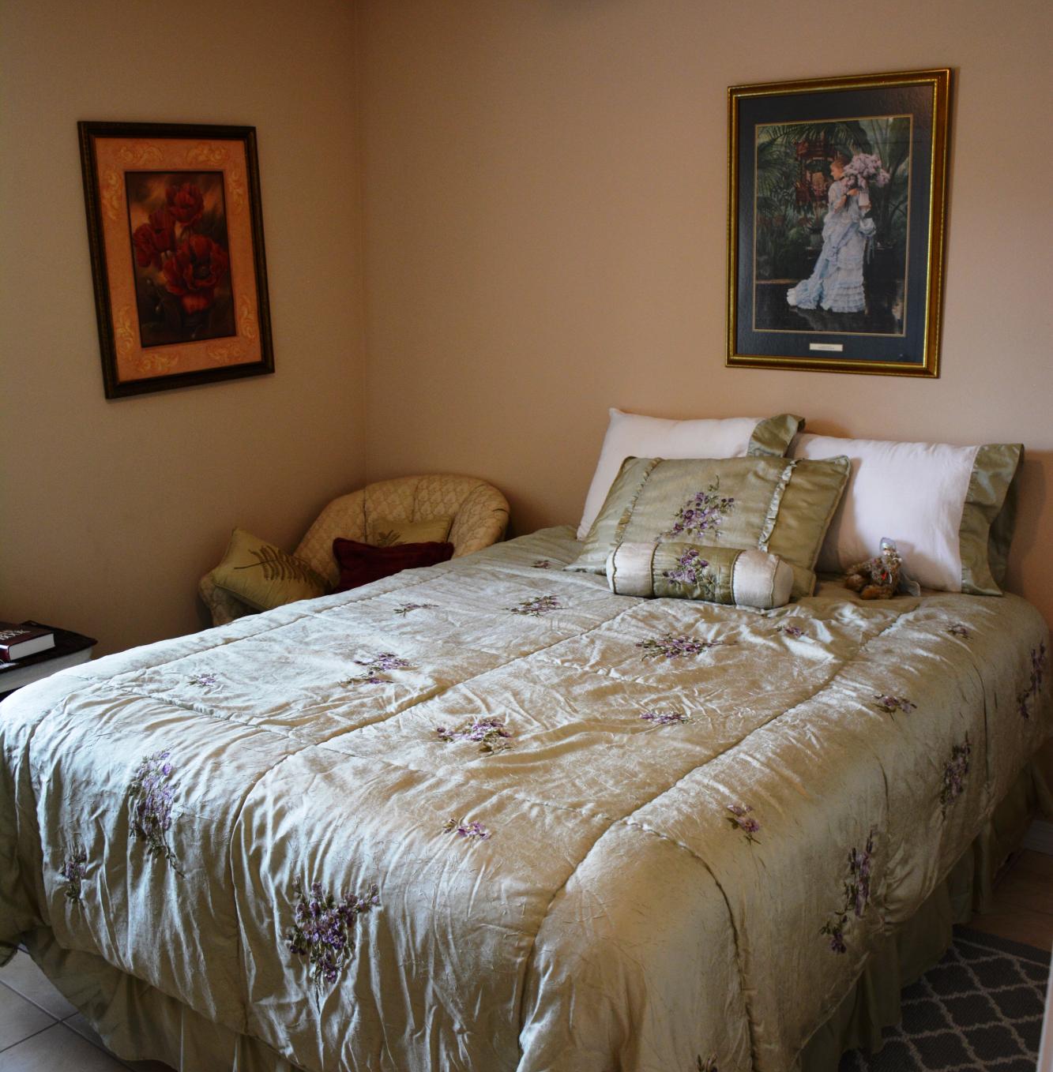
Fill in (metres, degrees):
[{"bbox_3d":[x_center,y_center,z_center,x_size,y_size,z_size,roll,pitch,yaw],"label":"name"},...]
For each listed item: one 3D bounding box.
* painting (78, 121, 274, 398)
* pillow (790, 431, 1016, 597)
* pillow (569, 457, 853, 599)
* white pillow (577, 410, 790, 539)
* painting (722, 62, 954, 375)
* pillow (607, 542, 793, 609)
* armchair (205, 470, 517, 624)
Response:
[{"bbox_3d":[-1.008,-0.830,3.526,0.030,0.750,0.620,9,18,36],"label":"painting"},{"bbox_3d":[0.882,-0.062,2.993,0.650,0.400,0.160,8,-2,33],"label":"pillow"},{"bbox_3d":[0.465,-0.042,3.025,0.650,0.370,0.140,7,-17,28],"label":"pillow"},{"bbox_3d":[0.433,-0.132,3.318,0.650,0.400,0.160,8,-3,34],"label":"white pillow"},{"bbox_3d":[0.793,-0.802,3.076,0.595,0.740,0.030,9,16,36],"label":"painting"},{"bbox_3d":[0.411,0.087,2.827,0.445,0.130,0.130,6,14,25],"label":"pillow"},{"bbox_3d":[-0.512,0.271,3.785,0.730,0.810,0.820,8,15,32],"label":"armchair"}]

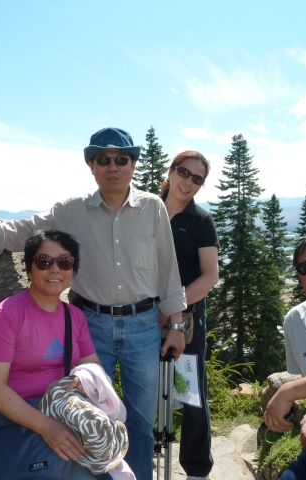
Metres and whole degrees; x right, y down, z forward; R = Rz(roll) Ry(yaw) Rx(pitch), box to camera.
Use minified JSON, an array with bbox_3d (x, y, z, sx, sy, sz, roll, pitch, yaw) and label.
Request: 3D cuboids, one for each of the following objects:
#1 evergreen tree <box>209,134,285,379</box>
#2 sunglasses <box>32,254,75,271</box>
[{"bbox_3d":[3.407,0.631,18.000,2.700,8.900,2.700,-1,2,0],"label":"evergreen tree"},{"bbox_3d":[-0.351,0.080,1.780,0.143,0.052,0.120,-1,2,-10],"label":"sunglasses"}]

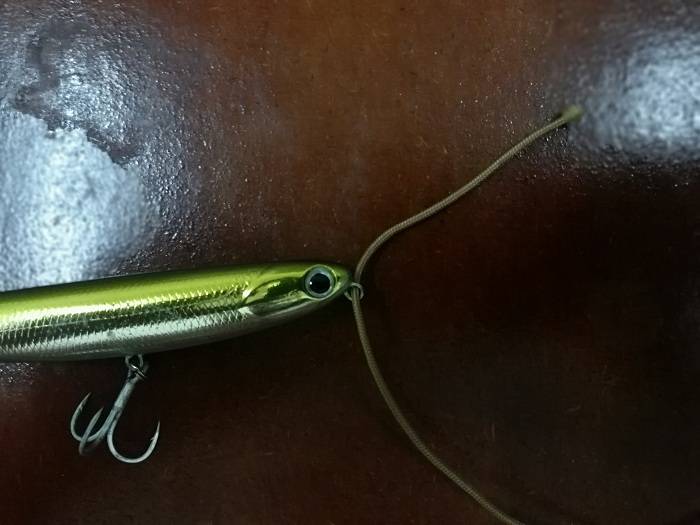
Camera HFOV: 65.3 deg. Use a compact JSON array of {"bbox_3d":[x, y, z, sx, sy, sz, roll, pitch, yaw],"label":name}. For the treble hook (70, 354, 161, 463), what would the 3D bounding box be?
[{"bbox_3d":[-0.048,0.029,0.112,0.019,0.017,0.020,22,75,1],"label":"treble hook"}]

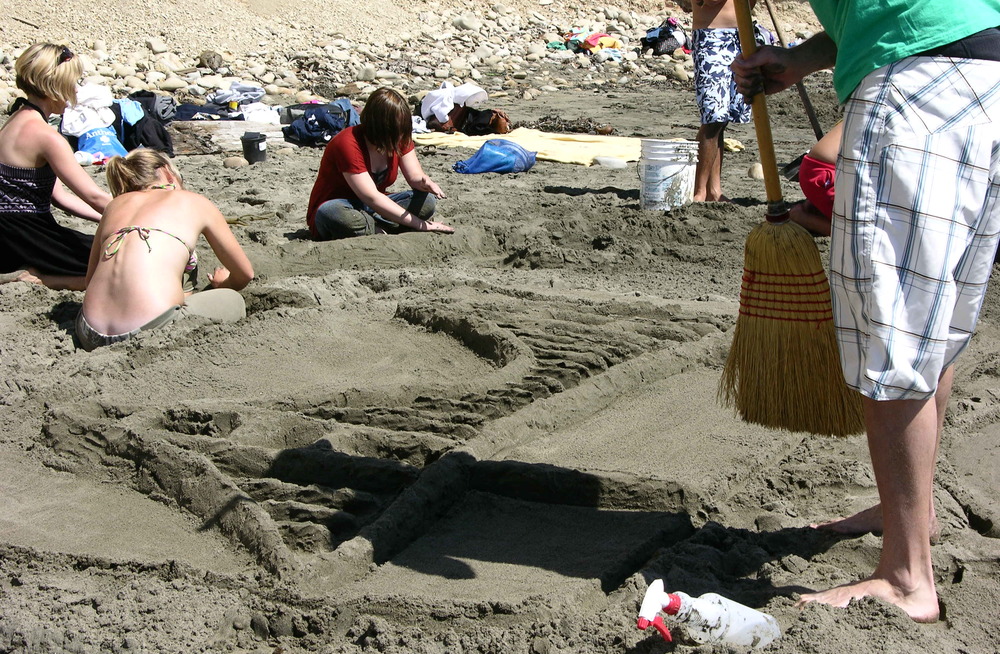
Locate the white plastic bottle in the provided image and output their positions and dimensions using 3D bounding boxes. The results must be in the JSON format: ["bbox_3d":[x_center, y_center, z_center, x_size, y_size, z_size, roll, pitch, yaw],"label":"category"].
[{"bbox_3d":[0.389,0.548,3.950,0.262,0.112,0.092,21,-6,-18],"label":"white plastic bottle"}]

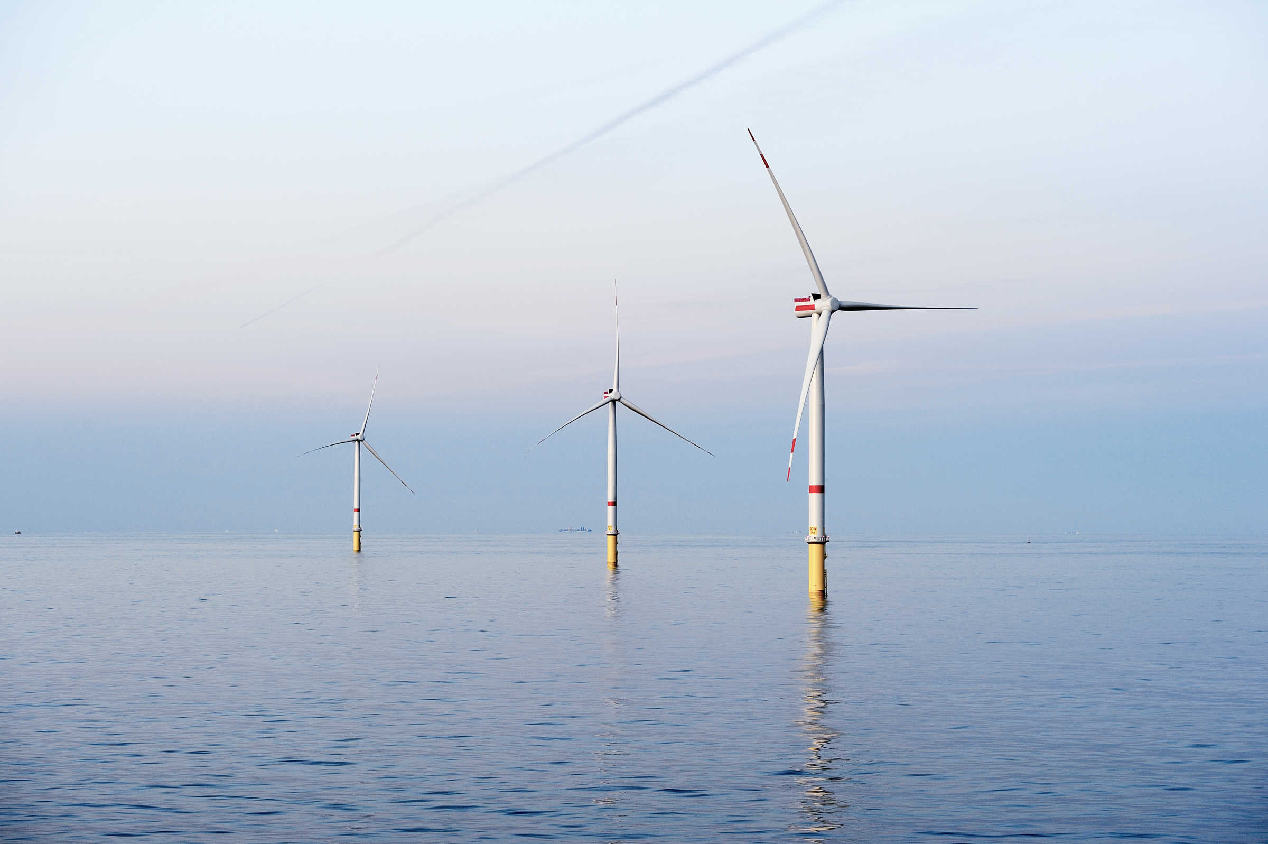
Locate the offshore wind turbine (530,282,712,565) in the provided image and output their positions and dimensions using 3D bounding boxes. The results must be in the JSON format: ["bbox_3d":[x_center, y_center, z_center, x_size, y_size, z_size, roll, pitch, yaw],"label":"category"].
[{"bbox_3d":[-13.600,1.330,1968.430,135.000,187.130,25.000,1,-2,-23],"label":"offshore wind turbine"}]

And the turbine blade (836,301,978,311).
[{"bbox_3d":[106.270,-44.900,1177.180,75.000,3.700,5.000,-1,-1,-37],"label":"turbine blade"}]

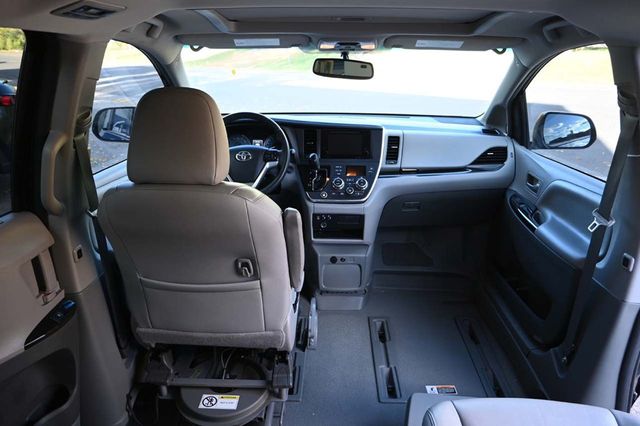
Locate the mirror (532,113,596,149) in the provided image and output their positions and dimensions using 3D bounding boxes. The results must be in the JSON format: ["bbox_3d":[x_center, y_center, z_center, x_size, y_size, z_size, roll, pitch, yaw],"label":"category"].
[{"bbox_3d":[1.097,-0.367,1.928,0.245,0.165,0.130,4,23,10],"label":"mirror"}]

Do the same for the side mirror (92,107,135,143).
[{"bbox_3d":[-0.930,-0.420,2.025,0.240,0.165,0.130,-2,22,-6],"label":"side mirror"}]

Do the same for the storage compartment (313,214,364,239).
[{"bbox_3d":[0.086,0.038,1.976,0.225,0.110,0.130,1,22,2],"label":"storage compartment"}]

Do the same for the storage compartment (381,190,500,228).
[{"bbox_3d":[0.540,-0.038,1.956,0.520,0.165,0.160,1,22,2],"label":"storage compartment"}]

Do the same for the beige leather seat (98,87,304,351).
[{"bbox_3d":[-0.291,-0.043,1.424,0.530,0.760,0.680,1,22,2],"label":"beige leather seat"}]

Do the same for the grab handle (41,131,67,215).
[{"bbox_3d":[-0.700,-0.106,1.120,0.040,0.225,0.075,5,23,-14],"label":"grab handle"}]

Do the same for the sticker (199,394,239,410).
[{"bbox_3d":[-0.319,0.599,1.350,0.118,0.003,0.060,1,22,2],"label":"sticker"}]

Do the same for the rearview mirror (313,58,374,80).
[{"bbox_3d":[0.093,-0.569,1.690,0.250,0.072,0.045,8,29,15],"label":"rearview mirror"}]

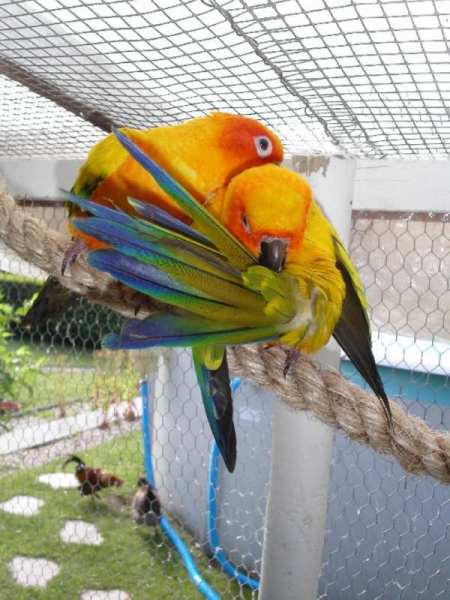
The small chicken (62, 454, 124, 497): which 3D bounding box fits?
[{"bbox_3d":[-0.839,1.125,4.200,0.385,0.260,0.160,1,10,6],"label":"small chicken"}]

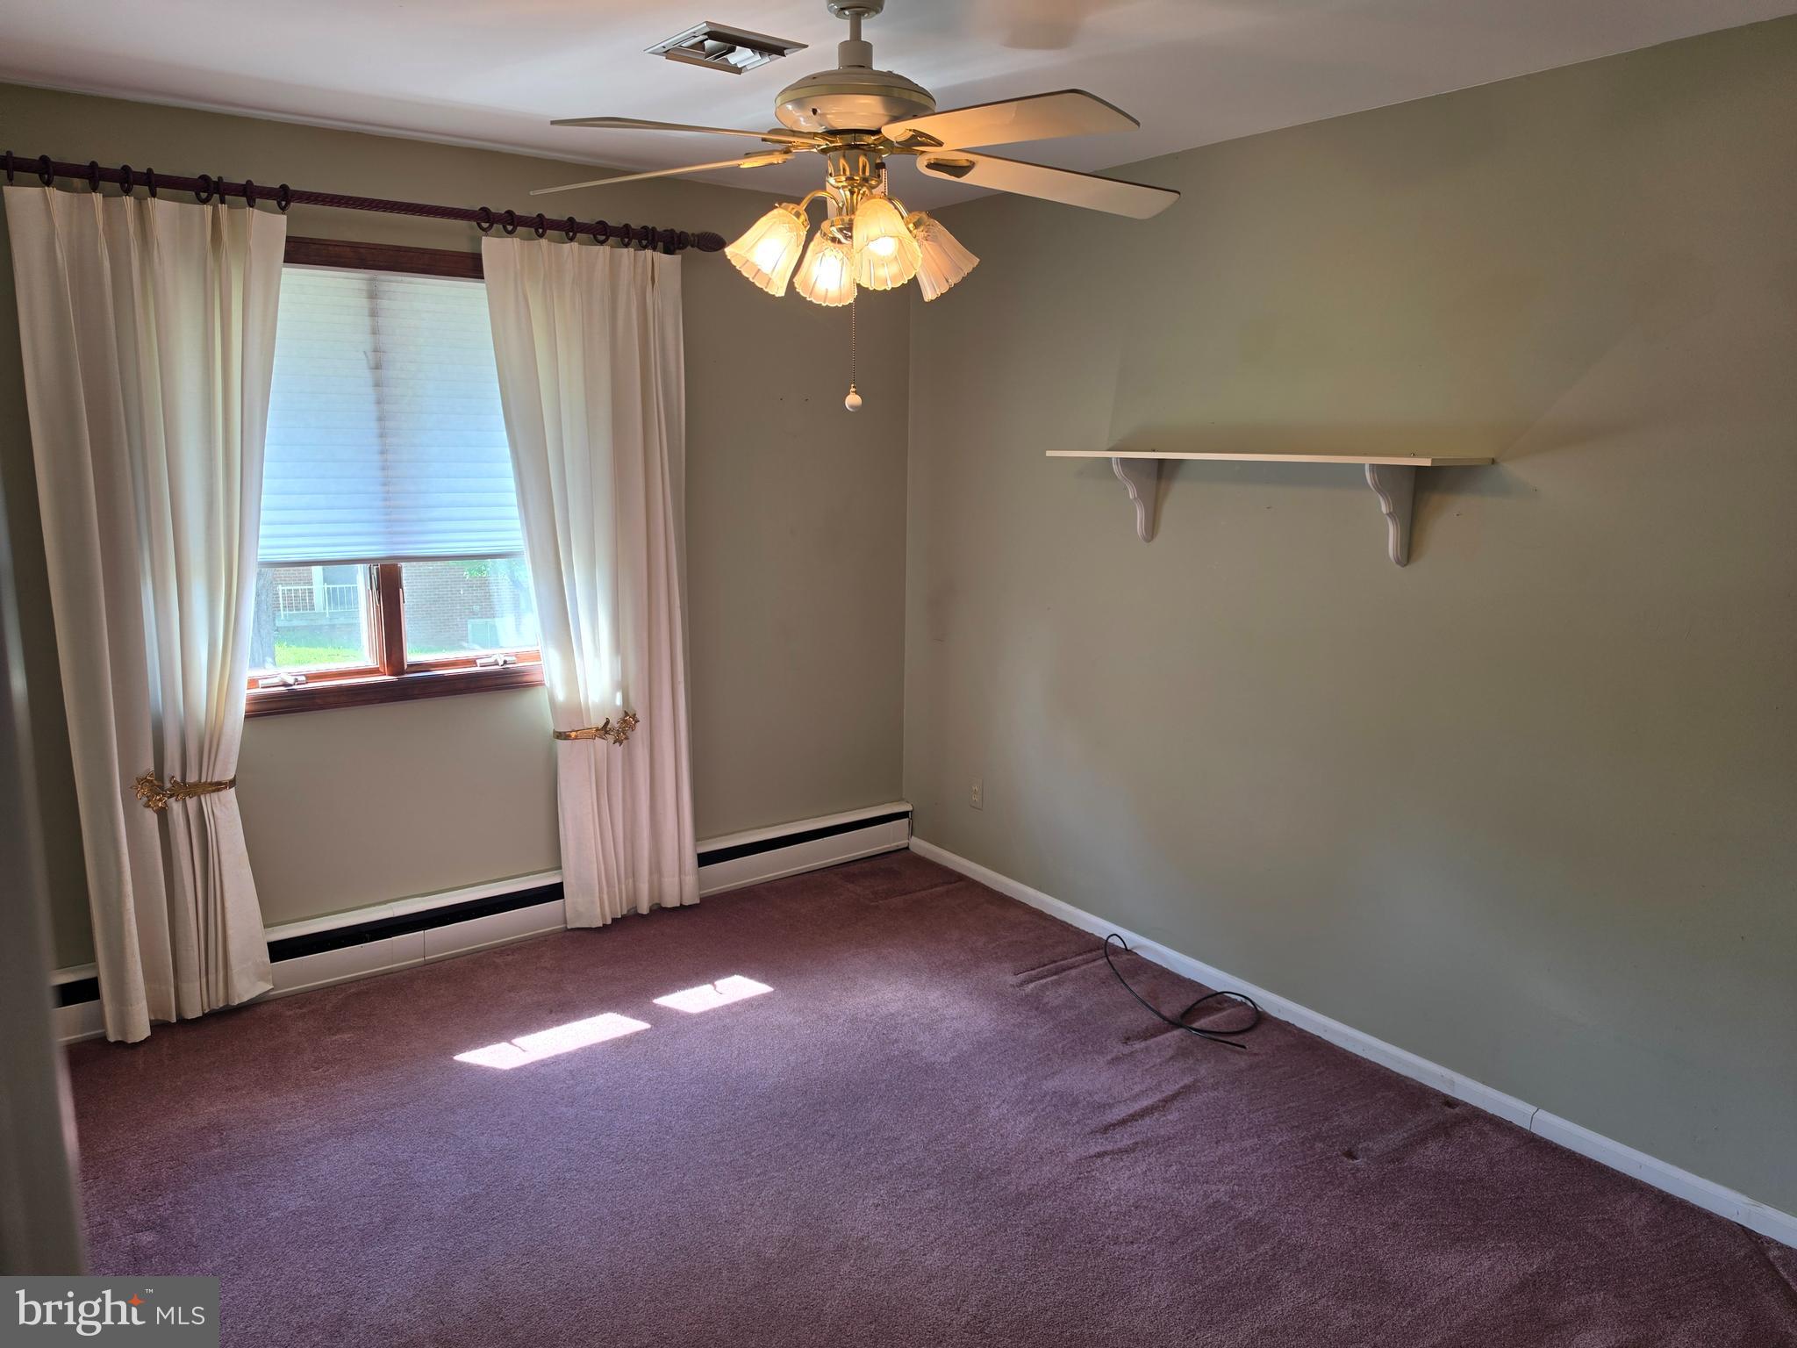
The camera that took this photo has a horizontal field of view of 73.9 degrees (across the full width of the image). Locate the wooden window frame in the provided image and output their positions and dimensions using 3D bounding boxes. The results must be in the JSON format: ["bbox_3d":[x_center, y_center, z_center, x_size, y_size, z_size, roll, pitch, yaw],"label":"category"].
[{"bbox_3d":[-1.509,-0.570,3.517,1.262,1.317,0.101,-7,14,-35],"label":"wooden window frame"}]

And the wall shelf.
[{"bbox_3d":[0.918,-0.451,3.212,0.286,0.275,1.211,-8,14,-37],"label":"wall shelf"}]

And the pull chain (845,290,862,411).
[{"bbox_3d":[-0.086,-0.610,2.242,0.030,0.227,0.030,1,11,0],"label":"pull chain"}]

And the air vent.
[{"bbox_3d":[-0.366,-1.315,2.542,0.249,0.035,0.252,-8,14,-37],"label":"air vent"}]

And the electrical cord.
[{"bbox_3d":[0.814,0.941,3.604,0.273,0.056,0.707,-8,14,-37],"label":"electrical cord"}]

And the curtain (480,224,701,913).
[{"bbox_3d":[-0.949,-0.228,3.813,0.646,2.180,0.151,-7,14,-35],"label":"curtain"}]

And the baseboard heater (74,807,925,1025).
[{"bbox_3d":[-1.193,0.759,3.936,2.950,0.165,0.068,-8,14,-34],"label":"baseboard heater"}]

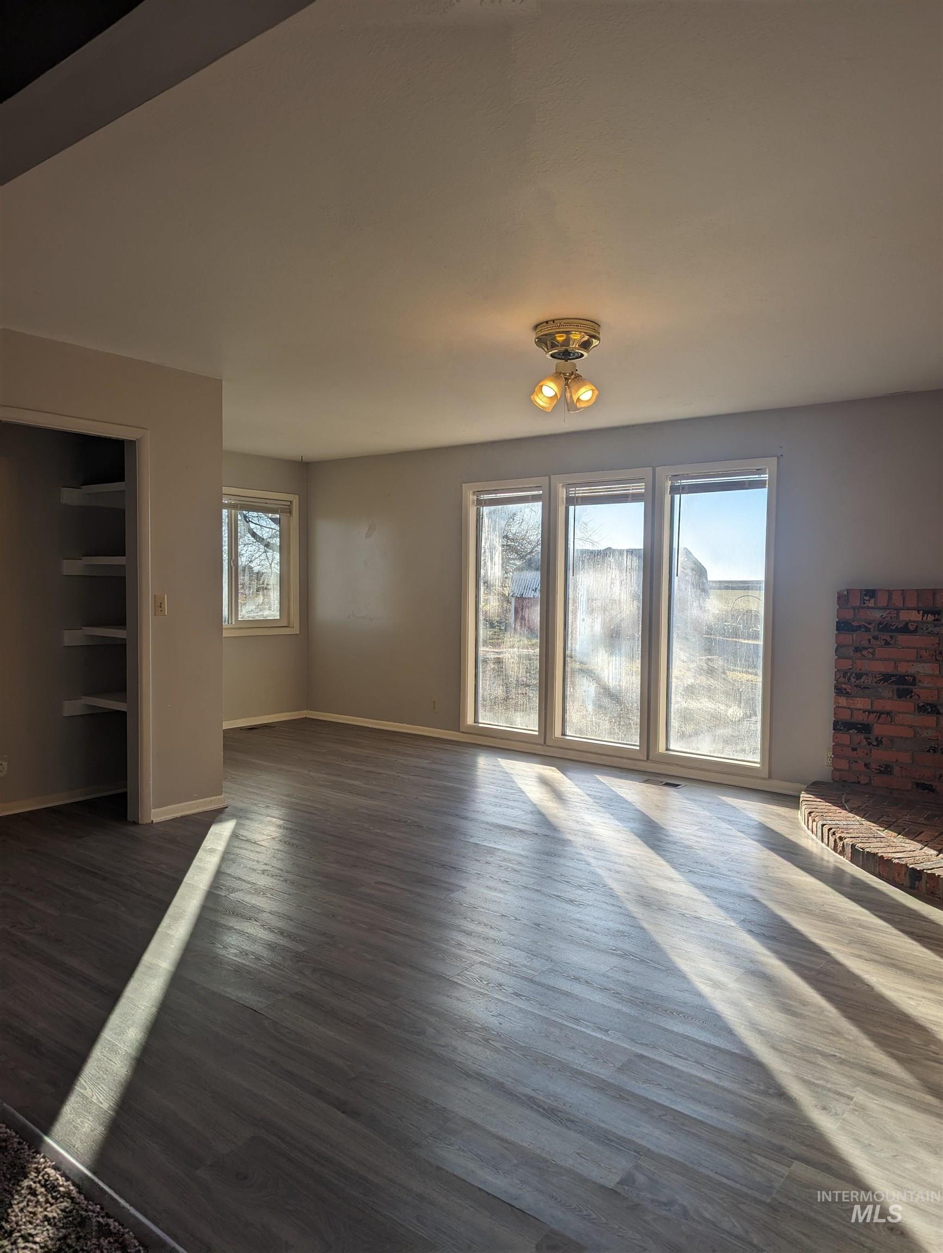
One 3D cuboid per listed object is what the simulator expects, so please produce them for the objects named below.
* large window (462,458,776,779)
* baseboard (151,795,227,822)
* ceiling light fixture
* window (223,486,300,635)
[{"bbox_3d":[0.944,-0.098,6.385,2.568,2.049,0.110,3,3,38],"label":"large window"},{"bbox_3d":[-1.556,1.017,4.853,0.018,0.070,0.475,3,3,38],"label":"baseboard"},{"bbox_3d":[0.426,-1.137,3.862,0.295,0.360,0.295,1,3,6],"label":"ceiling light fixture"},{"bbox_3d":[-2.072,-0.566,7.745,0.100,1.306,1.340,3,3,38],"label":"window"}]

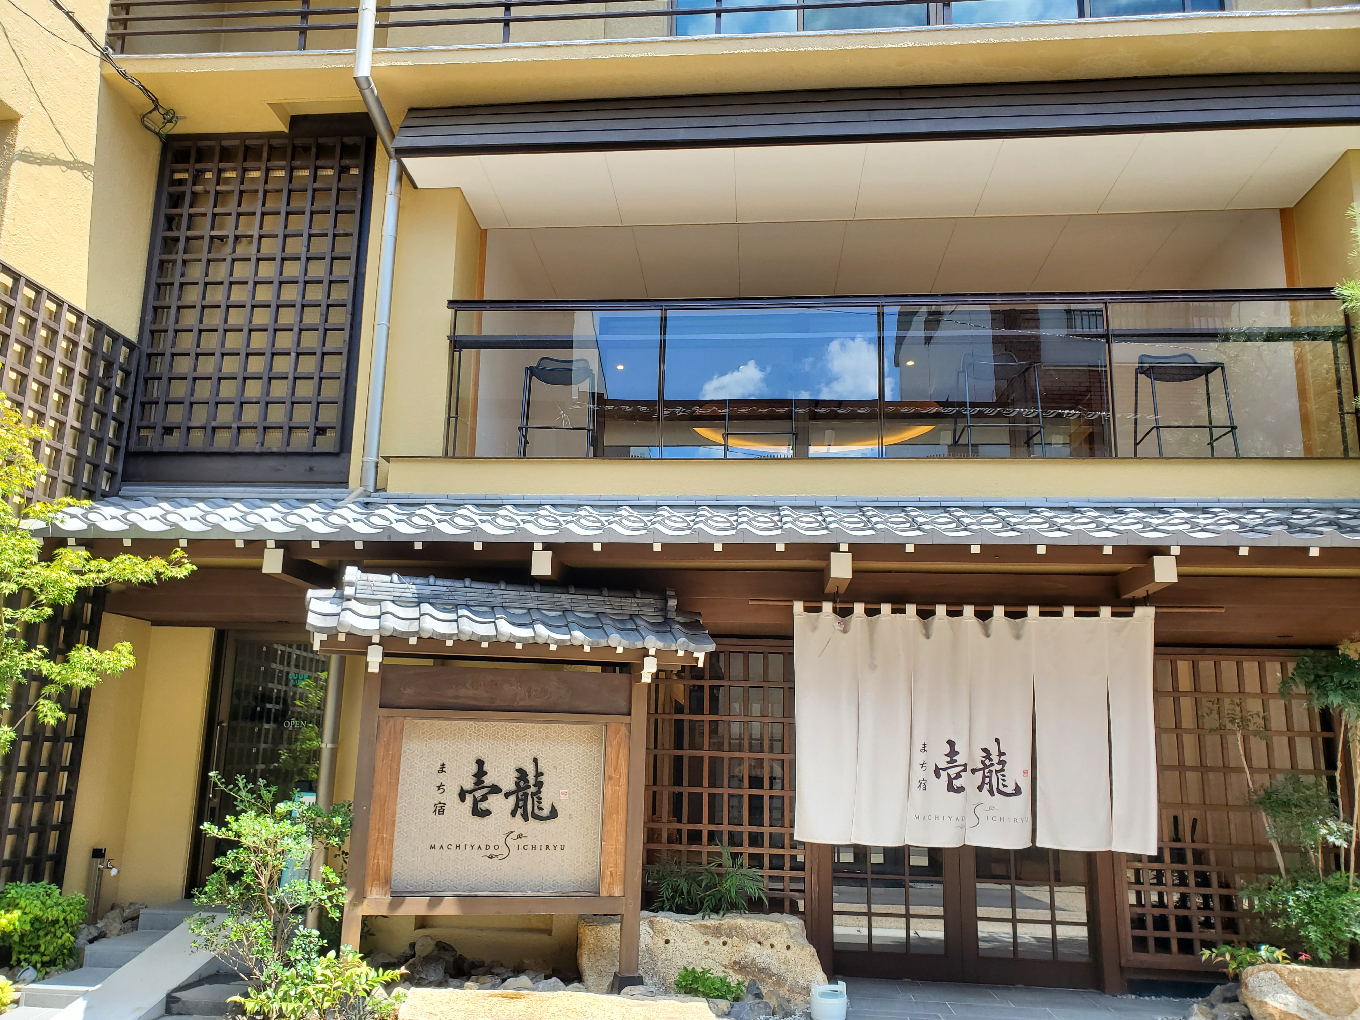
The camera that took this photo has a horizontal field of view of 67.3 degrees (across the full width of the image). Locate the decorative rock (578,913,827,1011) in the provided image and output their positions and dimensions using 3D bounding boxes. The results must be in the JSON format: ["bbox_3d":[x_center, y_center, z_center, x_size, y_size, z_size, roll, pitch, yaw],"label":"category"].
[{"bbox_3d":[0.145,2.691,6.185,1.420,0.480,0.520,0,-11,6],"label":"decorative rock"}]

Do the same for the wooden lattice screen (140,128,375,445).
[{"bbox_3d":[-2.919,-1.496,7.016,1.482,2.305,0.070,0,-10,6],"label":"wooden lattice screen"}]

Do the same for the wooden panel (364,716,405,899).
[{"bbox_3d":[-1.480,1.485,5.127,0.126,0.859,0.045,3,-10,-9],"label":"wooden panel"}]

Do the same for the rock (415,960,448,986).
[{"bbox_3d":[-1.271,2.368,5.222,0.140,0.120,0.120,0,-10,6],"label":"rock"}]

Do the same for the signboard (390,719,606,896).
[{"bbox_3d":[-0.912,1.519,5.217,1.030,0.850,0.045,3,-10,-9],"label":"signboard"}]

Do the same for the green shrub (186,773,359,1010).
[{"bbox_3d":[-2.009,1.934,5.164,0.760,1.120,0.660,0,-11,6],"label":"green shrub"}]

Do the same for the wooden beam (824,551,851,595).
[{"bbox_3d":[0.930,0.374,5.993,0.115,0.145,0.640,0,-11,6],"label":"wooden beam"}]

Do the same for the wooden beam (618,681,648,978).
[{"bbox_3d":[-0.251,1.792,5.822,0.105,1.660,0.105,4,-12,-11],"label":"wooden beam"}]

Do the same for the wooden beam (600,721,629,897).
[{"bbox_3d":[-0.359,1.698,5.786,0.140,0.940,0.050,4,-12,-11],"label":"wooden beam"}]

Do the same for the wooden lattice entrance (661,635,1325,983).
[{"bbox_3d":[2.004,2.006,6.853,4.500,2.220,0.200,0,-11,6],"label":"wooden lattice entrance"}]

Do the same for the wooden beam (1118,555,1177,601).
[{"bbox_3d":[2.651,0.382,5.816,0.115,0.145,0.640,0,-11,6],"label":"wooden beam"}]

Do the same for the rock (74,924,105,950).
[{"bbox_3d":[-3.084,2.227,5.332,0.145,0.115,0.120,0,-10,6],"label":"rock"}]

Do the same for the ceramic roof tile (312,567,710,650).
[{"bbox_3d":[-0.975,0.587,5.904,2.250,0.410,0.900,4,-12,-11],"label":"ceramic roof tile"}]

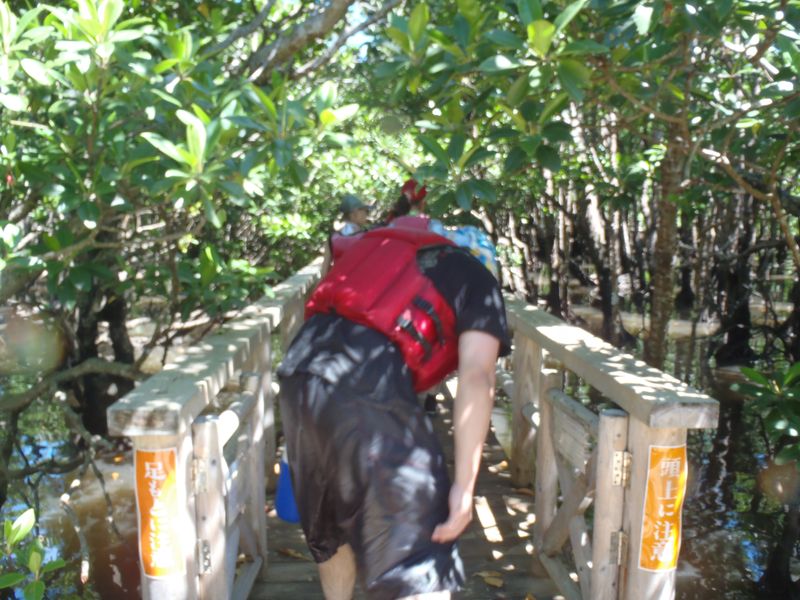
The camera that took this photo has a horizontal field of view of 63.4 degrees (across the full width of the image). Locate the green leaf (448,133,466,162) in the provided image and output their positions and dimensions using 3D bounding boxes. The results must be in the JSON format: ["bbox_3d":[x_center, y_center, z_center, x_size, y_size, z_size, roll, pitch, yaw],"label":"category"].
[{"bbox_3d":[0.218,-0.577,2.450,0.064,0.121,0.030,1,8,5],"label":"green leaf"}]

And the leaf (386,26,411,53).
[{"bbox_3d":[-0.004,-0.785,1.950,0.045,0.102,0.030,-43,6,15],"label":"leaf"}]

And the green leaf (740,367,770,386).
[{"bbox_3d":[1.154,0.248,2.100,0.114,0.042,0.035,30,6,28],"label":"green leaf"}]

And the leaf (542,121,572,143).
[{"bbox_3d":[0.584,-0.625,2.400,0.111,0.078,0.040,2,8,13],"label":"leaf"}]

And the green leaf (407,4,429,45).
[{"bbox_3d":[0.056,-0.833,1.950,0.057,0.133,0.030,7,8,-1],"label":"green leaf"}]

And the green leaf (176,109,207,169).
[{"bbox_3d":[-0.564,-0.437,1.750,0.068,0.162,0.035,-16,8,-13],"label":"green leaf"}]

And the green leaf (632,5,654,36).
[{"bbox_3d":[0.771,-0.885,2.050,0.063,0.101,0.030,3,8,20],"label":"green leaf"}]

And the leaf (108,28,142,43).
[{"bbox_3d":[-0.827,-0.797,1.950,0.105,0.039,0.040,-10,8,-19],"label":"leaf"}]

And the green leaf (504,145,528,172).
[{"bbox_3d":[0.432,-0.525,2.400,0.085,0.108,0.035,1,8,10],"label":"green leaf"}]

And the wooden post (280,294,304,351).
[{"bbox_3d":[-0.772,0.453,4.705,0.130,0.820,0.130,0,8,-3],"label":"wooden post"}]

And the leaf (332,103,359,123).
[{"bbox_3d":[-0.211,-0.724,2.500,0.120,0.054,0.035,-25,6,3],"label":"leaf"}]

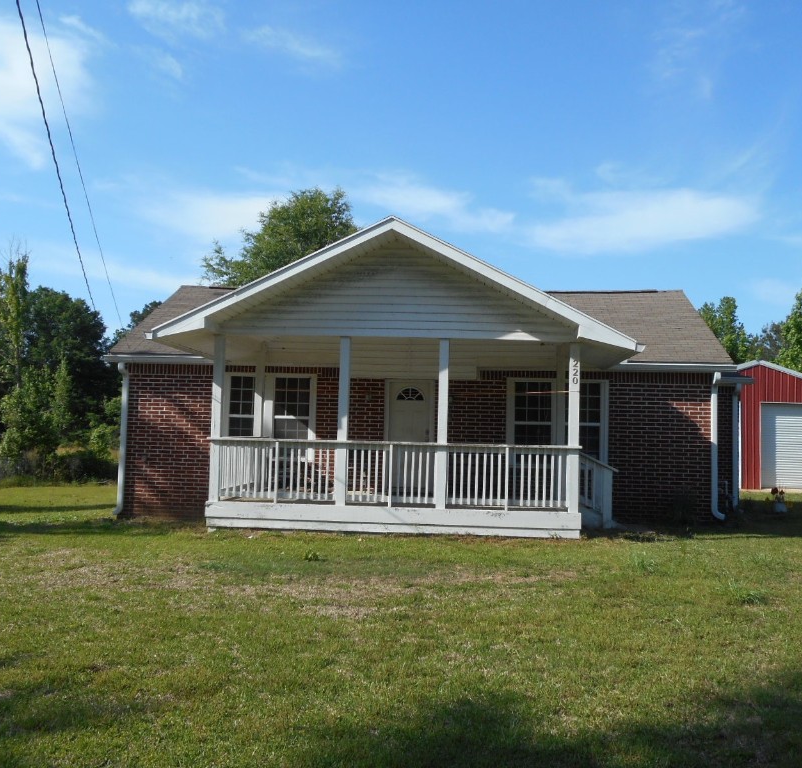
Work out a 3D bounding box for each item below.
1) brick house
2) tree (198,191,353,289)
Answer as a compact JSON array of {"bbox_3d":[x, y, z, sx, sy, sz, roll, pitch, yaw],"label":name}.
[{"bbox_3d":[0.876,0.188,18.121,12.420,4.940,10.800,1,-4,5],"label":"brick house"},{"bbox_3d":[-5.465,-2.533,37.884,7.421,12.407,7.421,1,-4,5],"label":"tree"}]

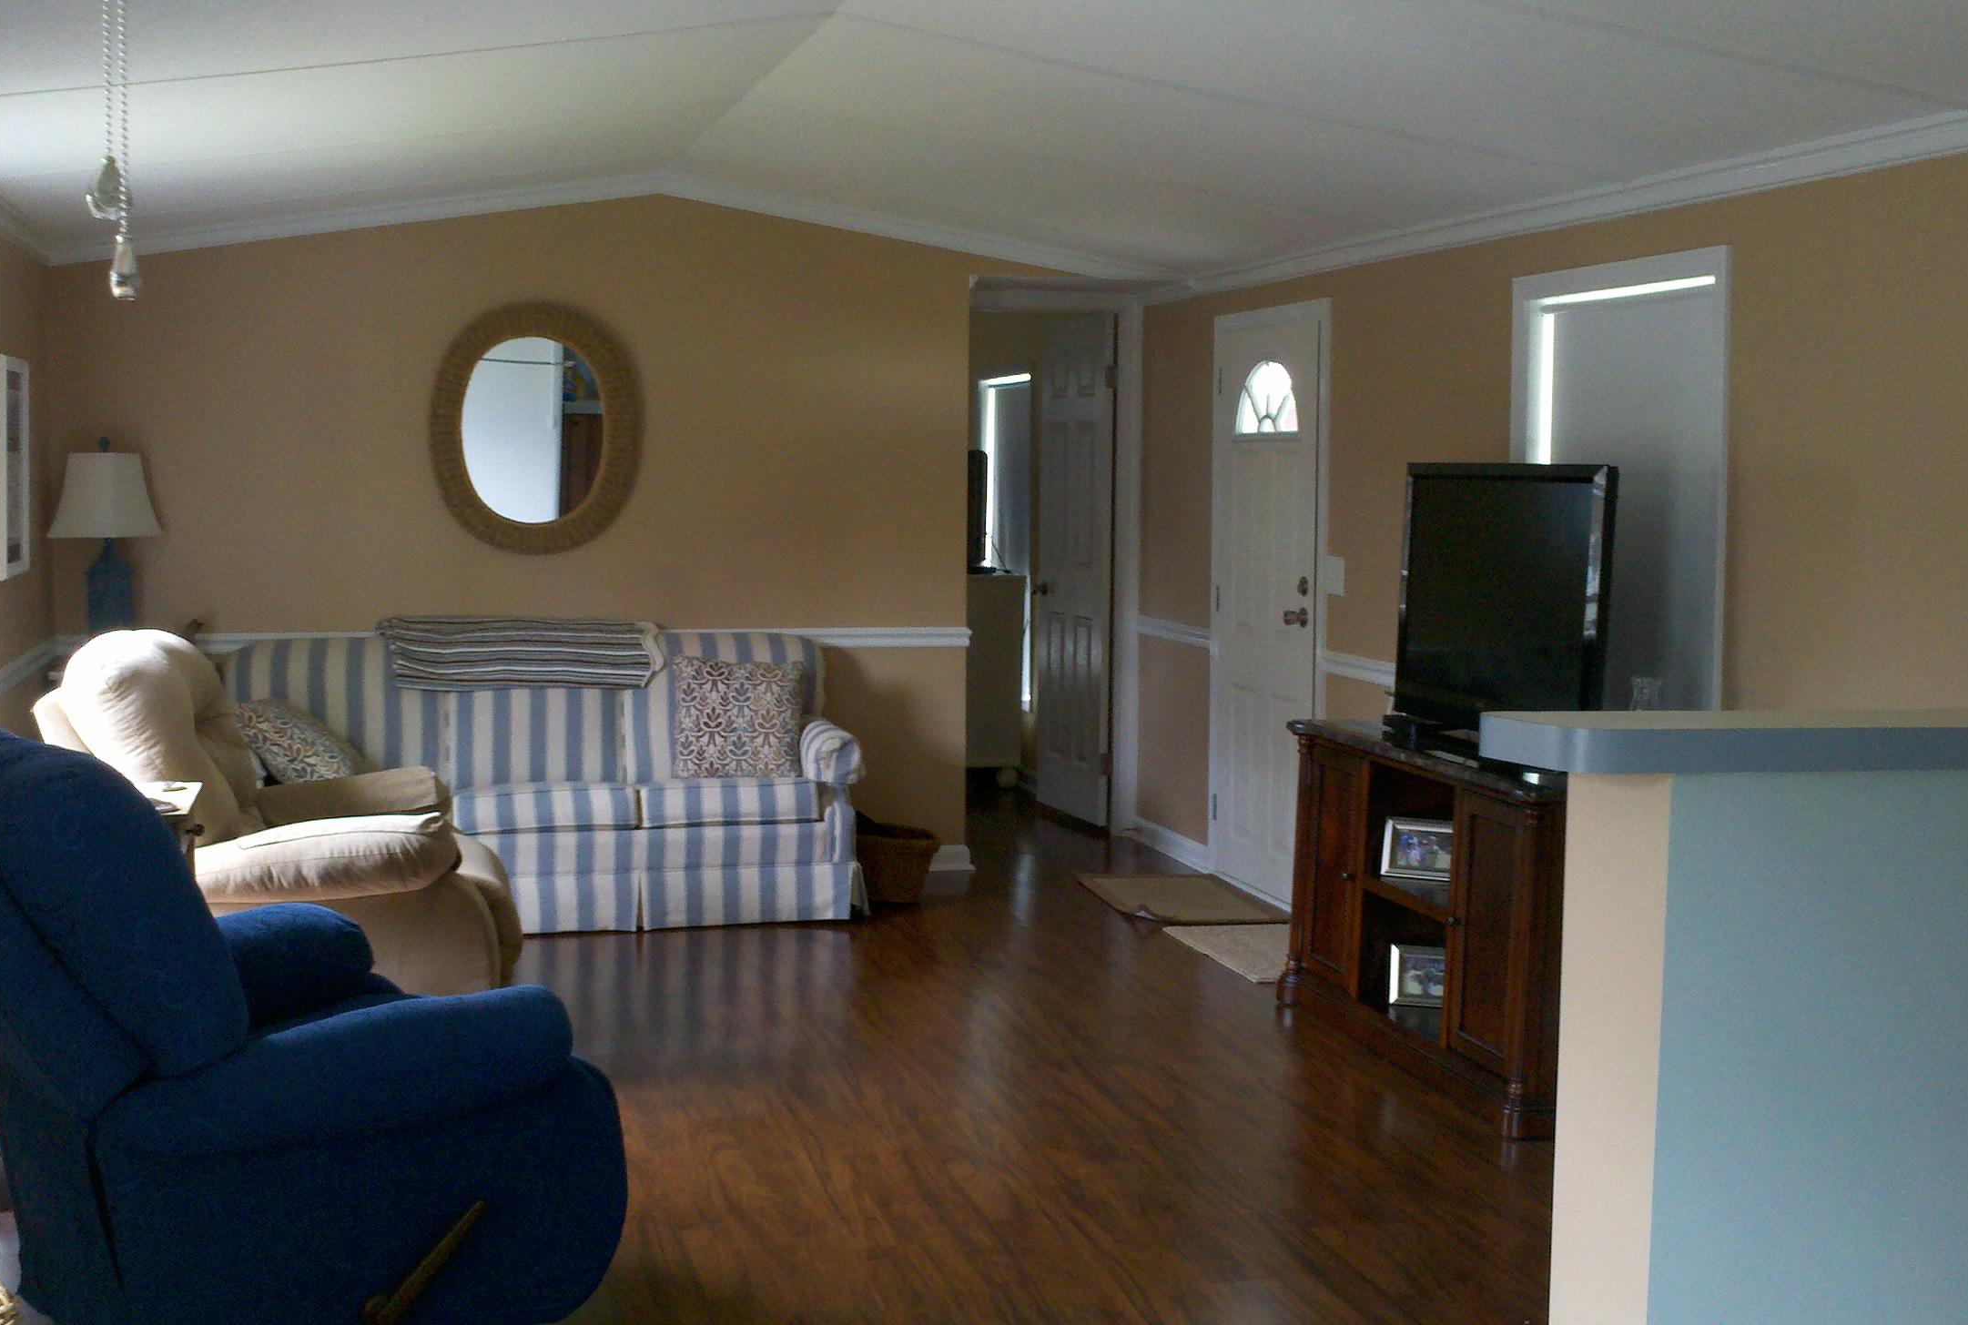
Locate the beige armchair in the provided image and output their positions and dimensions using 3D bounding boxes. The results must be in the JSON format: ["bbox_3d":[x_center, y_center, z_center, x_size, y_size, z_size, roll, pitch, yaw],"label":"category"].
[{"bbox_3d":[-1.865,0.438,5.095,1.125,1.082,0.973,-1,6,-15],"label":"beige armchair"}]

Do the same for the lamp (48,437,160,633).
[{"bbox_3d":[-2.718,-0.312,5.827,0.320,0.769,0.320,-2,6,-18],"label":"lamp"}]

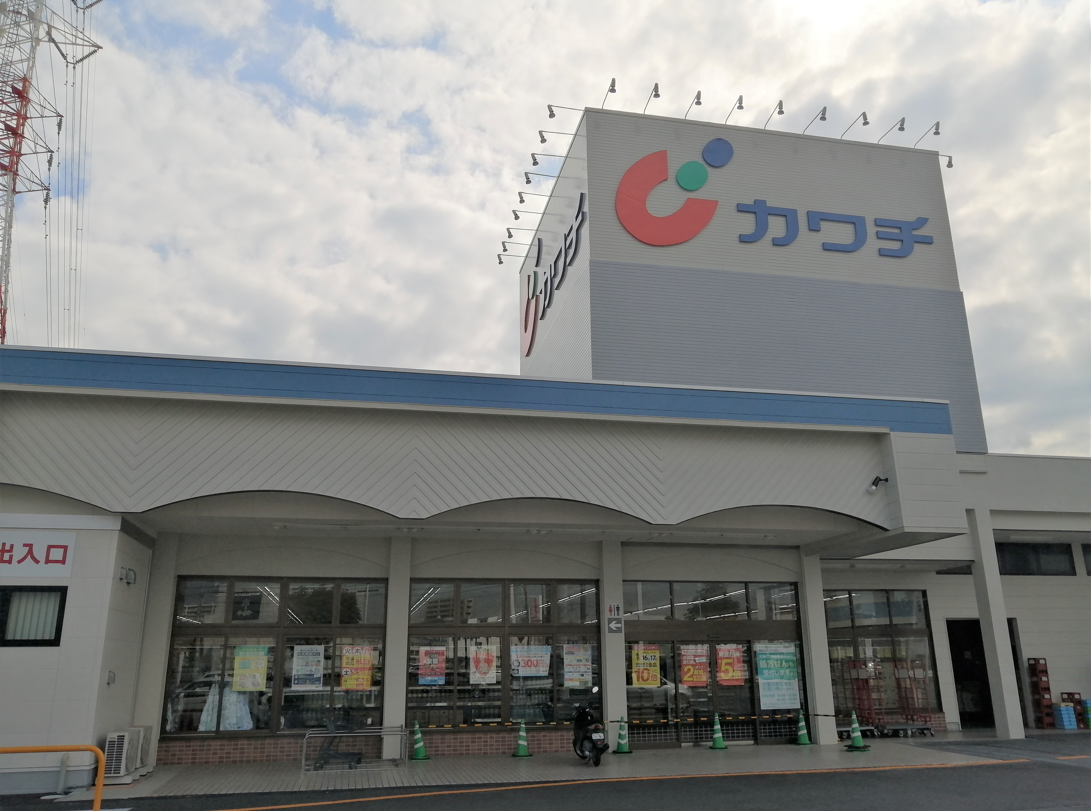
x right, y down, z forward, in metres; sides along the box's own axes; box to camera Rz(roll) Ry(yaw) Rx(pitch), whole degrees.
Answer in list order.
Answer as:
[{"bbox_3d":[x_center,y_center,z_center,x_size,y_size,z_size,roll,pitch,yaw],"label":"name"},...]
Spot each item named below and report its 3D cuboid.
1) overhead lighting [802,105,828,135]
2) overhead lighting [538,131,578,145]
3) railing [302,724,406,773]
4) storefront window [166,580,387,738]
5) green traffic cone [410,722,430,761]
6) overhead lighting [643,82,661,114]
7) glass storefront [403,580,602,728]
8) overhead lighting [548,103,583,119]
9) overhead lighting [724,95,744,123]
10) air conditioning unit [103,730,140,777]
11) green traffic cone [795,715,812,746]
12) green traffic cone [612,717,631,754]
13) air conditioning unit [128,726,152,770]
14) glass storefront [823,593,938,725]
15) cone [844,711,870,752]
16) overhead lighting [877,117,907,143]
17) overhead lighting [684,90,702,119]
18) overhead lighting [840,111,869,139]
[{"bbox_3d":[6.978,-7.253,22.046,0.180,0.400,1.120,3,-17,-12],"label":"overhead lighting"},{"bbox_3d":[0.322,-6.976,22.230,1.060,0.410,0.180,3,-17,-12],"label":"overhead lighting"},{"bbox_3d":[-3.393,6.144,15.267,1.770,0.600,1.410,3,-17,-11],"label":"railing"},{"bbox_3d":[-5.005,4.672,15.988,3.867,2.842,0.130,3,-17,-12],"label":"storefront window"},{"bbox_3d":[-2.418,6.365,16.200,0.370,0.695,0.370,3,-17,-11],"label":"green traffic cone"},{"bbox_3d":[2.637,-7.573,21.214,0.180,0.460,1.060,3,-17,-12],"label":"overhead lighting"},{"bbox_3d":[-0.797,5.069,17.376,3.980,2.970,0.180,3,-17,-11],"label":"glass storefront"},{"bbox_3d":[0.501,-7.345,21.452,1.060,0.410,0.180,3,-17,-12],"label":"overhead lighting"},{"bbox_3d":[4.744,-7.307,21.362,0.210,0.430,1.140,3,-17,-11],"label":"overhead lighting"},{"bbox_3d":[-6.822,5.595,13.717,0.300,0.630,0.780,3,-17,-12],"label":"air conditioning unit"},{"bbox_3d":[5.459,6.812,18.002,0.370,0.690,0.370,3,-17,-11],"label":"green traffic cone"},{"bbox_3d":[1.518,6.572,17.010,0.380,0.690,0.380,-1,-17,0],"label":"green traffic cone"},{"bbox_3d":[-7.029,5.876,14.654,0.300,0.630,0.780,3,-17,-12],"label":"air conditioning unit"},{"bbox_3d":[8.272,6.162,21.198,3.160,3.060,0.150,3,-17,-12],"label":"glass storefront"},{"bbox_3d":[6.187,6.488,16.985,0.370,0.740,0.370,3,-17,-11],"label":"cone"},{"bbox_3d":[8.996,-7.070,22.171,0.220,0.440,1.170,3,-17,-11],"label":"overhead lighting"},{"bbox_3d":[3.715,-7.492,21.417,0.180,0.420,1.060,3,-17,-12],"label":"overhead lighting"},{"bbox_3d":[8.054,-7.179,22.262,0.180,0.420,1.120,3,-17,-12],"label":"overhead lighting"}]

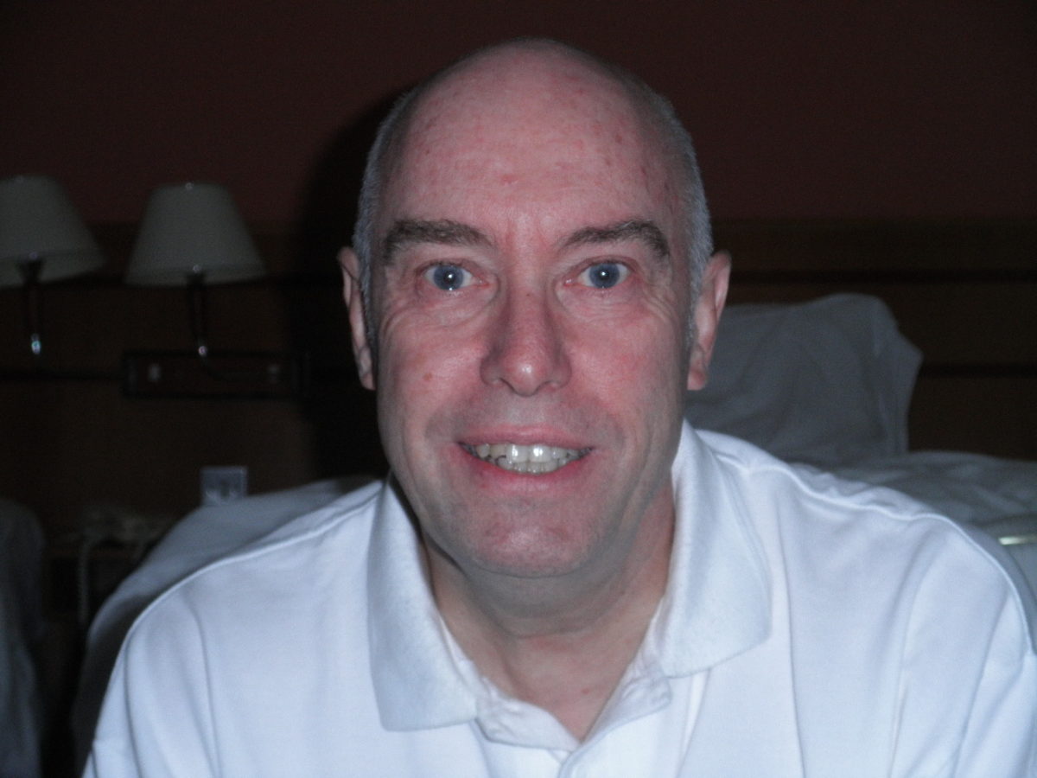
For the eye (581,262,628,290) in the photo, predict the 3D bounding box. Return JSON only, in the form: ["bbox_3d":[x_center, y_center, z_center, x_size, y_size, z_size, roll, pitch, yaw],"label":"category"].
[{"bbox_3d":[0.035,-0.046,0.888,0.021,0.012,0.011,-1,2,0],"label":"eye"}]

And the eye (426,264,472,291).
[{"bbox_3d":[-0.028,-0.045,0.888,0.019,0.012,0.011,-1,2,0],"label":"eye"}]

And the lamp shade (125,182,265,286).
[{"bbox_3d":[-0.518,-0.250,3.500,0.222,0.147,0.222,-2,-2,0],"label":"lamp shade"}]

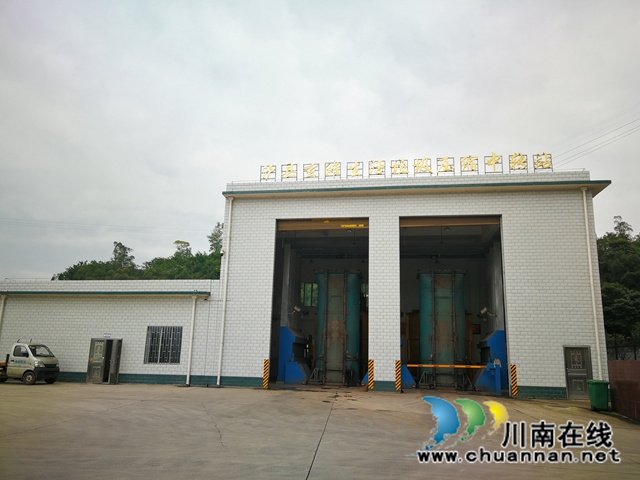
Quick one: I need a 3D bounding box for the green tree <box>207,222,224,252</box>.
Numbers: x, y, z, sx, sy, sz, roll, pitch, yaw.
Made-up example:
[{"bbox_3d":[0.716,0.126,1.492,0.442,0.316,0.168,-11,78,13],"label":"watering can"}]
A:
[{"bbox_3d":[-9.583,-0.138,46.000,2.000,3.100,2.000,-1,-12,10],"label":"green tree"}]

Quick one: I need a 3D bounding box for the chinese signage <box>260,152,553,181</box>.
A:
[{"bbox_3d":[3.916,-3.557,24.545,14.107,0.930,0.150,-1,-12,10],"label":"chinese signage"}]

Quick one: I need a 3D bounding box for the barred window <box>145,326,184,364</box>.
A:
[{"bbox_3d":[-7.692,5.199,24.617,1.868,1.814,0.120,-1,-12,10],"label":"barred window"}]

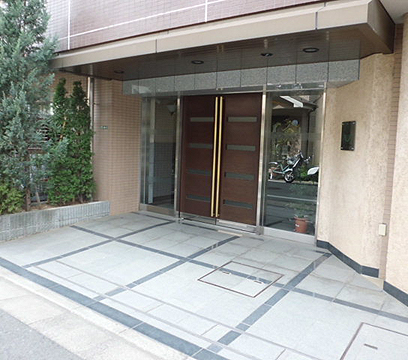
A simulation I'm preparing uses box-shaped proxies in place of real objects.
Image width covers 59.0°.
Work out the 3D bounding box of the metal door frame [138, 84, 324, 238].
[{"bbox_3d":[0.213,-0.357,5.979,3.500,2.183,0.140,6,7,35],"label":"metal door frame"}]

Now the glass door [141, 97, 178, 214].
[{"bbox_3d":[-0.818,-0.473,6.712,0.921,2.153,0.080,6,7,35],"label":"glass door"}]

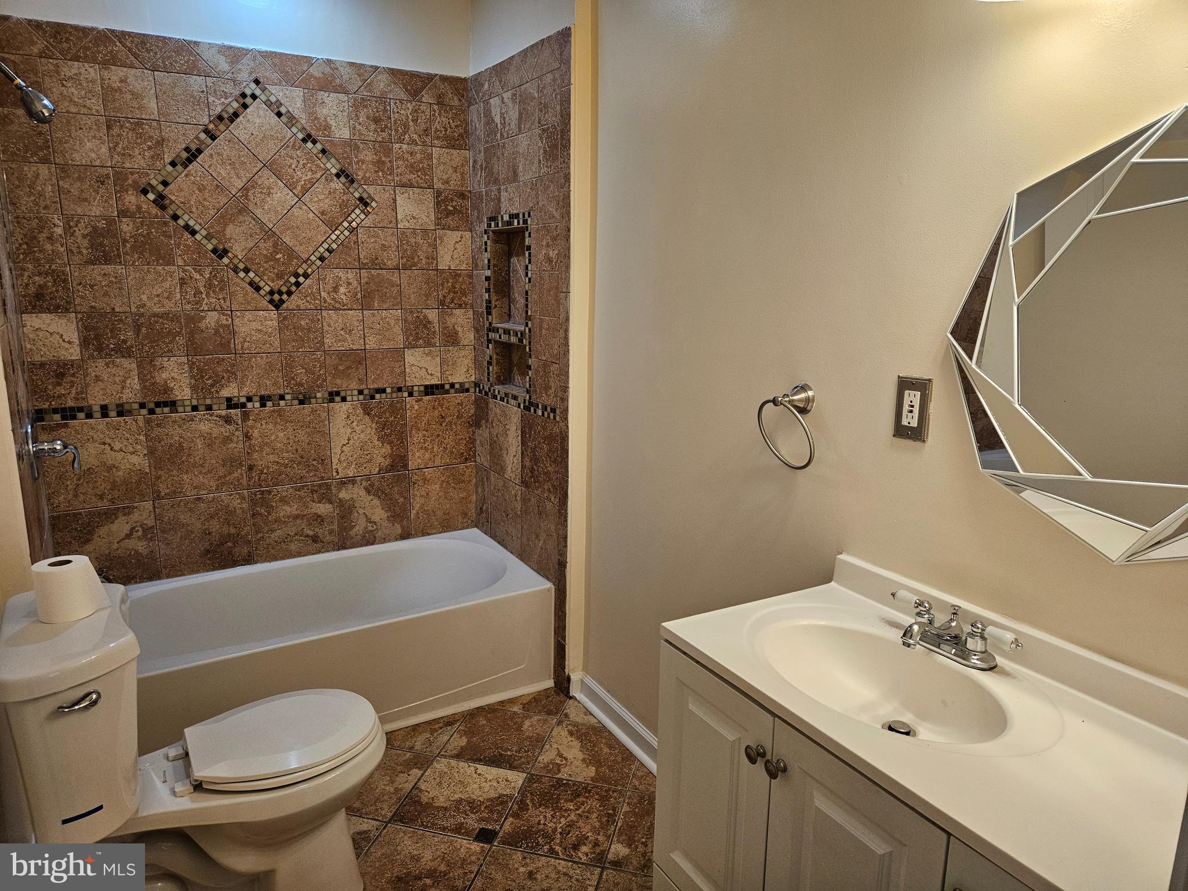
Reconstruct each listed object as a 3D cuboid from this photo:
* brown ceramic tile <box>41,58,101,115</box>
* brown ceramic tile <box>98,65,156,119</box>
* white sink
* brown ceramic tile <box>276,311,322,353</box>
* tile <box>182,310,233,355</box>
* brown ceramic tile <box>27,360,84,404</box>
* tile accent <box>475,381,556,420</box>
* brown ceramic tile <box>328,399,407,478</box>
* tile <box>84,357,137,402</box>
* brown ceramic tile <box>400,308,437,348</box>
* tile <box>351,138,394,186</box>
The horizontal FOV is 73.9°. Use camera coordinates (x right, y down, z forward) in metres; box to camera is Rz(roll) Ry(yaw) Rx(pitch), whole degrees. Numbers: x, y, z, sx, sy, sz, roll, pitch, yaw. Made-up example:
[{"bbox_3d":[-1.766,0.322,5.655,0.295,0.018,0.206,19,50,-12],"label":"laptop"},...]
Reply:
[{"bbox_3d":[-1.620,-1.112,2.454,0.150,0.151,0.010,-6,13,-29],"label":"brown ceramic tile"},{"bbox_3d":[-1.482,-1.126,2.529,0.149,0.149,0.009,-7,14,-29],"label":"brown ceramic tile"},{"bbox_3d":[0.468,0.433,1.310,0.380,0.145,0.500,-7,15,-30],"label":"white sink"},{"bbox_3d":[-1.080,-0.422,2.913,0.149,0.148,0.010,-6,13,-29],"label":"brown ceramic tile"},{"bbox_3d":[-1.348,-0.392,2.762,0.154,0.148,0.010,-6,13,-29],"label":"tile"},{"bbox_3d":[-1.744,-0.199,2.570,0.141,0.147,0.010,-6,13,-29],"label":"brown ceramic tile"},{"bbox_3d":[-0.305,-0.173,2.970,0.010,0.046,0.728,-7,14,-30],"label":"tile accent"},{"bbox_3d":[-0.879,-0.029,3.096,0.300,0.300,0.010,-7,14,-30],"label":"brown ceramic tile"},{"bbox_3d":[-1.603,-0.208,2.623,0.149,0.149,0.010,-7,14,-30],"label":"tile"},{"bbox_3d":[-0.690,-0.469,3.149,0.149,0.149,0.009,-7,14,-29],"label":"brown ceramic tile"},{"bbox_3d":[-0.822,-1.053,2.954,0.149,0.152,0.010,-7,14,-29],"label":"tile"}]

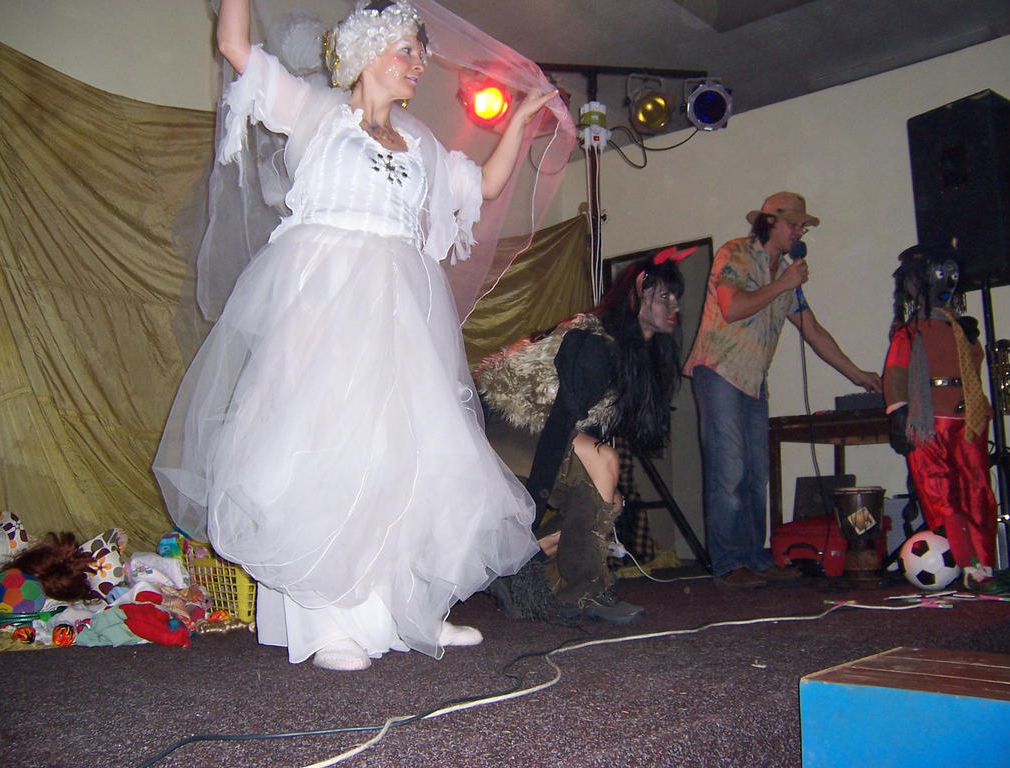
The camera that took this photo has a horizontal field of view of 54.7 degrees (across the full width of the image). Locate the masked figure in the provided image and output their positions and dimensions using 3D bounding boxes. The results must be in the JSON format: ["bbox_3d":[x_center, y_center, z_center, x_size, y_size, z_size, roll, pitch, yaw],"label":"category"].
[{"bbox_3d":[1.637,0.113,3.725,0.450,1.320,0.360,0,-6,-5],"label":"masked figure"}]

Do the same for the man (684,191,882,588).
[{"bbox_3d":[1.170,-0.011,4.079,0.800,1.650,0.560,-4,-7,30],"label":"man"}]

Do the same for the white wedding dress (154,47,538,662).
[{"bbox_3d":[-0.412,-0.116,2.524,0.950,1.570,0.820,2,-7,-30],"label":"white wedding dress"}]

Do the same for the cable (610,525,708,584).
[{"bbox_3d":[0.671,0.712,4.149,0.420,0.250,0.220,0,-6,-9],"label":"cable"}]

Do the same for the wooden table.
[{"bbox_3d":[1.701,0.487,4.373,0.740,0.700,0.710,-6,-8,41],"label":"wooden table"}]

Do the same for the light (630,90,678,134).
[{"bbox_3d":[0.695,-1.270,4.566,0.220,0.210,0.220,0,12,-7],"label":"light"}]

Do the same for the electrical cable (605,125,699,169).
[{"bbox_3d":[0.684,-1.102,4.529,0.430,0.200,0.130,0,-6,-11],"label":"electrical cable"}]

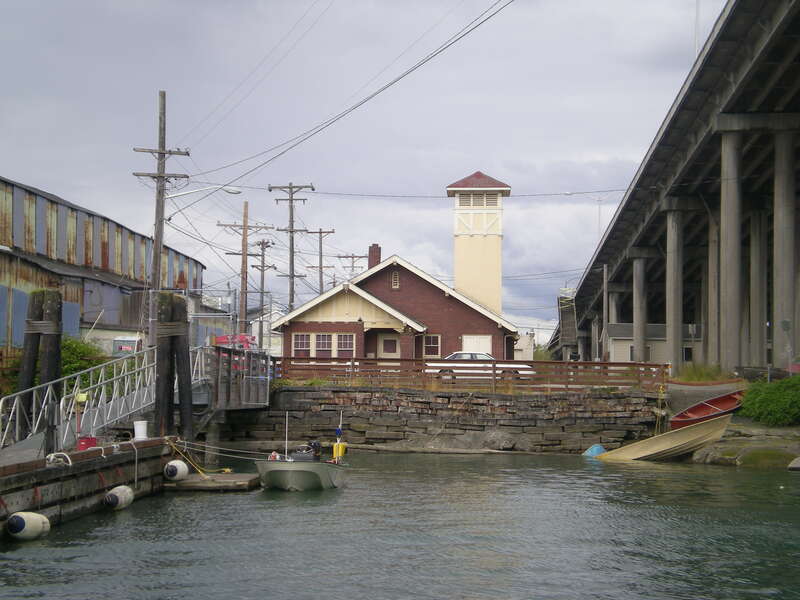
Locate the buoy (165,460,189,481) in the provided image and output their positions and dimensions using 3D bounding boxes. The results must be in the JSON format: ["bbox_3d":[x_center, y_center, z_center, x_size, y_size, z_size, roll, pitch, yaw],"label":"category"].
[{"bbox_3d":[-5.325,4.068,40.800,0.480,0.480,0.660,0,3,35],"label":"buoy"}]

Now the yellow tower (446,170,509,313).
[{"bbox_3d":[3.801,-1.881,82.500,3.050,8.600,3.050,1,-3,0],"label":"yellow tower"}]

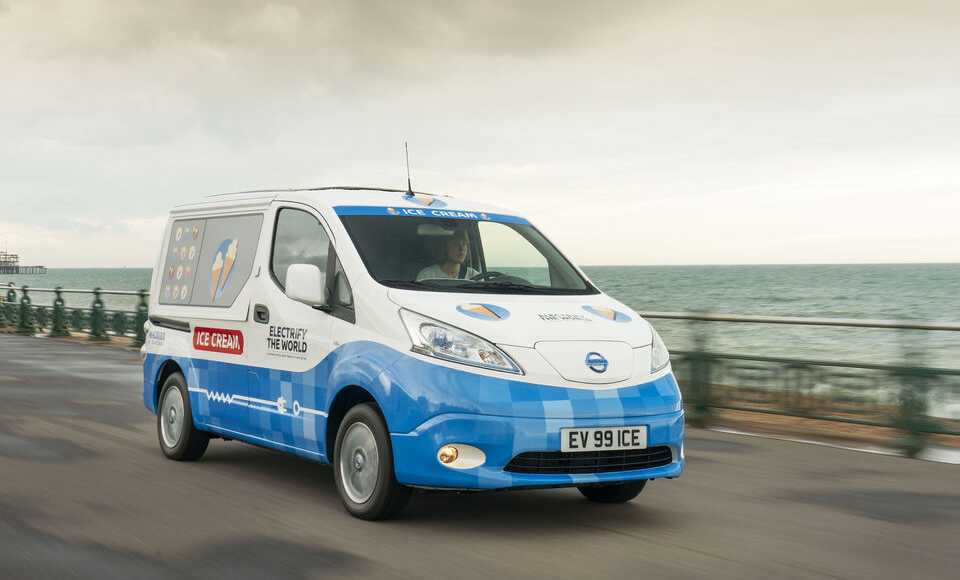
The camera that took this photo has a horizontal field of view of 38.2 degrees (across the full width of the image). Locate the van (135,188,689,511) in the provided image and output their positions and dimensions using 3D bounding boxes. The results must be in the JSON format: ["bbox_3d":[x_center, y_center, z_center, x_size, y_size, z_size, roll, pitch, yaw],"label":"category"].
[{"bbox_3d":[-0.568,0.245,8.535,1.820,1.850,4.560,1,0,-32],"label":"van"}]

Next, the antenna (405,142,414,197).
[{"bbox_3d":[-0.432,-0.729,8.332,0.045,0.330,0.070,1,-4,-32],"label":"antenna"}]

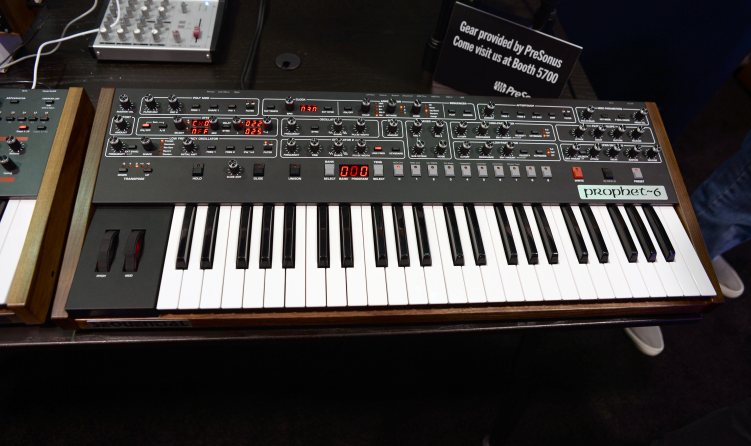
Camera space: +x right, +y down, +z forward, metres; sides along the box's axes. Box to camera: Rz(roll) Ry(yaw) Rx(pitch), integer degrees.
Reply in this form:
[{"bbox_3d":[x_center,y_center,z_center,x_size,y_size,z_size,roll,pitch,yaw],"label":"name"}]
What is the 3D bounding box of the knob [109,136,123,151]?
[{"bbox_3d":[-0.325,-0.099,0.628,0.012,0.015,0.012,0,65,-7],"label":"knob"}]

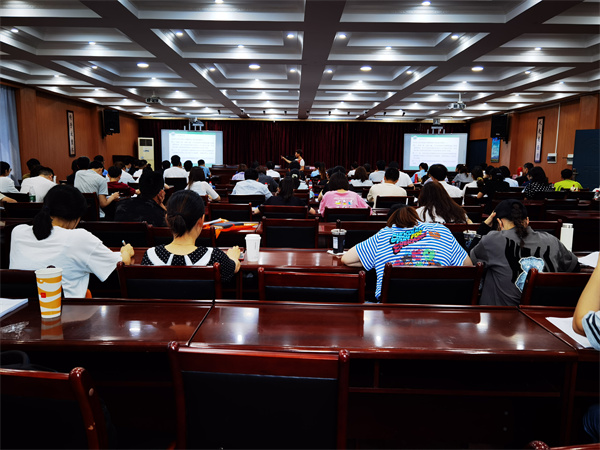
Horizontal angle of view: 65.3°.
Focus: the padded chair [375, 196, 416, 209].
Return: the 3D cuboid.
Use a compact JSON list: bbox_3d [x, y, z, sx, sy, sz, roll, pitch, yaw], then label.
[{"bbox_3d":[1.185,0.070,6.195,0.490,0.898,0.551,1,8,0],"label":"padded chair"}]

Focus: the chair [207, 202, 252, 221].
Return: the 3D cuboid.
[{"bbox_3d":[-0.704,0.174,4.986,0.520,0.890,0.540,1,8,0],"label":"chair"}]

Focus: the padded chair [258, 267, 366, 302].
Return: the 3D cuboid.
[{"bbox_3d":[0.066,0.586,2.273,0.520,0.890,0.540,2,8,5],"label":"padded chair"}]

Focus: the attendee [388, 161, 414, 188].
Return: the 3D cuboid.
[{"bbox_3d":[1.534,-0.358,7.538,0.480,1.270,0.750,1,9,0],"label":"attendee"}]

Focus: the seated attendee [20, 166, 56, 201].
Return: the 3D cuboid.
[{"bbox_3d":[-3.348,-0.155,6.084,0.501,1.174,0.820,1,8,4],"label":"seated attendee"}]

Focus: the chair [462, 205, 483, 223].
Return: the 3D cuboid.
[{"bbox_3d":[1.622,0.239,5.038,0.490,0.898,0.551,1,8,0],"label":"chair"}]

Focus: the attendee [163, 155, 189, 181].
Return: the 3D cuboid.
[{"bbox_3d":[-2.409,-0.701,9.294,0.500,1.310,0.800,1,8,0],"label":"attendee"}]

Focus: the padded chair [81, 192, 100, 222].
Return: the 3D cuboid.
[{"bbox_3d":[-2.868,0.031,6.414,0.480,0.930,0.550,1,8,-1],"label":"padded chair"}]

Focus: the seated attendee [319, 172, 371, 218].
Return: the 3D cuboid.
[{"bbox_3d":[0.469,0.054,4.875,0.556,1.196,0.800,1,8,-1],"label":"seated attendee"}]

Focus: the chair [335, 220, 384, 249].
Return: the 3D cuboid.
[{"bbox_3d":[0.500,0.376,3.763,0.450,0.875,0.500,1,8,-1],"label":"chair"}]

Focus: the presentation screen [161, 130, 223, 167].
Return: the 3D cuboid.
[{"bbox_3d":[-3.343,-2.343,14.486,1.920,1.140,0.100,-2,9,-18],"label":"presentation screen"}]

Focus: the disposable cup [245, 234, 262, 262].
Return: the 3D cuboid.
[{"bbox_3d":[-0.270,0.132,2.721,0.092,0.147,0.092,1,8,0],"label":"disposable cup"}]

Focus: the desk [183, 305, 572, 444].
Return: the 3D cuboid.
[{"bbox_3d":[0.295,0.781,1.985,1.420,0.760,0.530,1,8,-1],"label":"desk"}]

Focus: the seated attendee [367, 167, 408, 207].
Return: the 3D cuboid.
[{"bbox_3d":[1.073,-0.138,6.096,0.520,1.240,0.800,1,8,0],"label":"seated attendee"}]

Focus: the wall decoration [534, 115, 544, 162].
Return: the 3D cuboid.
[{"bbox_3d":[6.876,-2.429,13.408,0.040,1.320,0.360,1,9,0],"label":"wall decoration"}]

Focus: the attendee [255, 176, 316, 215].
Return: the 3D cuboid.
[{"bbox_3d":[-0.143,0.046,4.987,0.620,1.160,0.800,1,8,0],"label":"attendee"}]

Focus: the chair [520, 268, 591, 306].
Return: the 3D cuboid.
[{"bbox_3d":[1.223,0.606,2.367,0.490,0.898,0.551,1,8,0],"label":"chair"}]

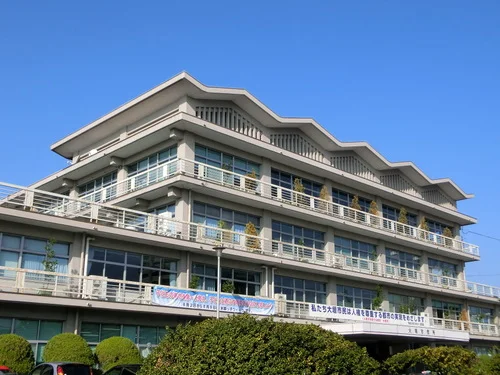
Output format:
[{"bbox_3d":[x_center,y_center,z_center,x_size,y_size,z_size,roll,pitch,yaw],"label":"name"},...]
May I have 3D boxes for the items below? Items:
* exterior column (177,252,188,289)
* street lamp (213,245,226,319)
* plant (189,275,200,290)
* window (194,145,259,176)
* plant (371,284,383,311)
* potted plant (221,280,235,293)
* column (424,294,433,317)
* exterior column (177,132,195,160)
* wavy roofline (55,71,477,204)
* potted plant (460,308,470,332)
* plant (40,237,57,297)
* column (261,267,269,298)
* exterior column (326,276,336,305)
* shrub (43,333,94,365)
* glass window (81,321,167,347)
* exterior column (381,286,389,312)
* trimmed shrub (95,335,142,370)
[{"bbox_3d":[-4.018,5.276,32.263,0.816,3.198,0.750,16,-23,-41],"label":"exterior column"},{"bbox_3d":[-1.013,4.377,17.978,0.410,5.156,0.410,16,-23,-41],"label":"street lamp"},{"bbox_3d":[-3.047,5.731,31.524,0.630,1.913,0.630,16,-23,-41],"label":"plant"},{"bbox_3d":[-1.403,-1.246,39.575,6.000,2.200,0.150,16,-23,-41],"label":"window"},{"bbox_3d":[9.550,8.801,43.065,0.850,3.051,0.850,16,-23,-41],"label":"plant"},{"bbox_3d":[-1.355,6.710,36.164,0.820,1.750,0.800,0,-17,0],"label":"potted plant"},{"bbox_3d":[16.138,11.550,53.300,0.970,3.450,0.840,16,-23,-41],"label":"column"},{"bbox_3d":[-4.159,-1.752,37.394,0.850,3.550,0.850,16,-23,-41],"label":"exterior column"},{"bbox_3d":[3.231,-1.099,51.178,35.916,1.400,16.974,16,-23,-41],"label":"wavy roofline"},{"bbox_3d":[20.884,13.031,56.134,0.950,2.300,0.950,16,-23,-41],"label":"potted plant"},{"bbox_3d":[-9.955,3.966,28.560,0.850,2.850,0.800,16,-23,-41],"label":"plant"},{"bbox_3d":[0.782,7.183,39.565,0.950,3.450,0.840,16,-23,-41],"label":"column"},{"bbox_3d":[5.525,8.015,40.884,0.841,3.198,0.750,16,-23,-41],"label":"exterior column"},{"bbox_3d":[-7.335,7.037,23.176,2.050,2.300,2.050,16,-23,-41],"label":"shrub"},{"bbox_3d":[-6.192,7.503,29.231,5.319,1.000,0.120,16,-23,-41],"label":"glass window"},{"bbox_3d":[10.239,9.368,45.142,0.841,3.198,0.750,16,-23,-41],"label":"exterior column"},{"bbox_3d":[-5.485,7.408,23.776,2.050,2.476,2.050,16,-23,-41],"label":"trimmed shrub"}]

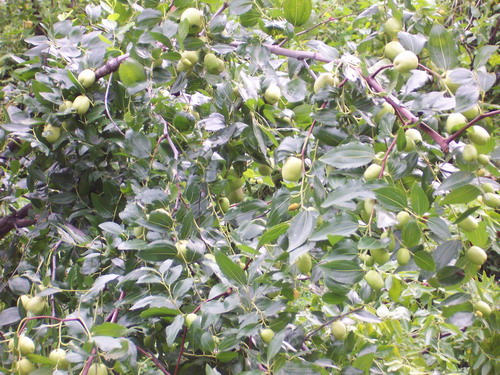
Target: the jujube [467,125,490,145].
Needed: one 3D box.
[{"bbox_3d":[0.258,-0.059,2.150,0.028,0.020,0.020,37,0,-3],"label":"jujube"}]

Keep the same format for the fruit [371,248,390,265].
[{"bbox_3d":[0.159,0.082,2.320,0.024,0.026,0.024,0,10,0],"label":"fruit"}]

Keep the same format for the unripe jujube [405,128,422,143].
[{"bbox_3d":[0.188,-0.060,2.200,0.017,0.021,0.017,-41,-18,0],"label":"unripe jujube"}]

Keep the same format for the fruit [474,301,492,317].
[{"bbox_3d":[0.288,0.149,2.350,0.024,0.017,0.017,37,0,-3],"label":"fruit"}]

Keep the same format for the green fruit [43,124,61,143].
[{"bbox_3d":[-0.245,-0.067,2.360,0.021,0.023,0.021,0,10,0],"label":"green fruit"}]

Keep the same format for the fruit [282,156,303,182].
[{"bbox_3d":[0.050,-0.021,2.250,0.023,0.029,0.023,9,9,0],"label":"fruit"}]

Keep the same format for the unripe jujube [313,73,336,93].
[{"bbox_3d":[0.090,-0.126,2.300,0.024,0.029,0.024,37,9,0],"label":"unripe jujube"}]

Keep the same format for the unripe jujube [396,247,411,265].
[{"bbox_3d":[0.179,0.081,2.220,0.016,0.021,0.016,0,3,0],"label":"unripe jujube"}]

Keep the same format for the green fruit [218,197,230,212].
[{"bbox_3d":[-0.032,0.022,2.400,0.014,0.020,0.014,0,6,0],"label":"green fruit"}]

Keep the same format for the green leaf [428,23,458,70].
[{"bbox_3d":[0.233,-0.170,2.300,0.035,0.058,0.008,-13,9,0],"label":"green leaf"}]

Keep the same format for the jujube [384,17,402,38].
[{"bbox_3d":[0.171,-0.191,2.270,0.021,0.024,0.021,3,0,0],"label":"jujube"}]

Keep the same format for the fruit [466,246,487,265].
[{"bbox_3d":[0.262,0.078,2.200,0.024,0.020,0.020,30,0,-3],"label":"fruit"}]

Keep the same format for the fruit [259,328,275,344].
[{"bbox_3d":[0.020,0.184,2.350,0.018,0.020,0.018,0,10,0],"label":"fruit"}]

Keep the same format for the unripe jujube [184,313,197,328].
[{"bbox_3d":[-0.069,0.153,2.200,0.015,0.020,0.015,0,6,0],"label":"unripe jujube"}]

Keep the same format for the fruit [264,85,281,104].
[{"bbox_3d":[0.027,-0.112,2.300,0.019,0.024,0.019,0,6,0],"label":"fruit"}]

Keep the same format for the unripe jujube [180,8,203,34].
[{"bbox_3d":[-0.068,-0.192,2.200,0.025,0.029,0.025,0,6,0],"label":"unripe jujube"}]

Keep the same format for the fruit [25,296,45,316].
[{"bbox_3d":[-0.258,0.142,2.300,0.021,0.025,0.021,37,9,0],"label":"fruit"}]

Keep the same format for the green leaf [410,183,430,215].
[{"bbox_3d":[0.197,0.013,2.200,0.022,0.040,0.007,-11,-10,-8],"label":"green leaf"}]

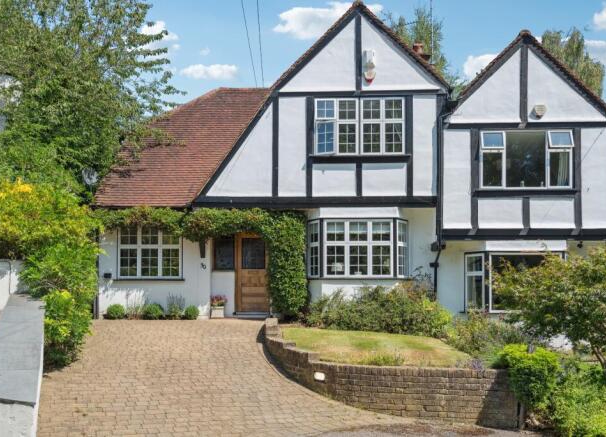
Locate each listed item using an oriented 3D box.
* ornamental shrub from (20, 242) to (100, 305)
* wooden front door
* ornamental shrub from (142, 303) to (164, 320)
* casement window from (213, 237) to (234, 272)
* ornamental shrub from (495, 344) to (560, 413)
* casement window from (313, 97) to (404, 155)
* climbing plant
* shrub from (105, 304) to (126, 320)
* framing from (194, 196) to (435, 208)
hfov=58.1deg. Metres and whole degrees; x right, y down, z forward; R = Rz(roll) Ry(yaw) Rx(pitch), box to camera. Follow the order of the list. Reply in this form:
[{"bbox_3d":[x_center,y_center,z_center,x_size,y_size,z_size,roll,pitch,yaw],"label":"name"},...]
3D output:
[{"bbox_3d":[-4.465,0.990,10.000,1.450,1.200,1.300,0,0,0],"label":"ornamental shrub"},{"bbox_3d":[-1.295,1.397,13.980,0.910,2.050,0.100,0,-2,3],"label":"wooden front door"},{"bbox_3d":[-3.633,2.260,13.250,0.530,0.450,0.520,0,0,0],"label":"ornamental shrub"},{"bbox_3d":[-2.056,0.892,14.100,0.570,0.880,0.090,0,0,0],"label":"casement window"},{"bbox_3d":[2.964,2.113,7.200,0.880,0.920,0.800,0,-2,3],"label":"ornamental shrub"},{"bbox_3d":[1.330,-2.217,13.000,2.200,1.390,0.120,0,-2,3],"label":"casement window"},{"bbox_3d":[-2.436,1.053,13.350,5.120,2.700,0.700,0,0,0],"label":"climbing plant"},{"bbox_3d":[-4.630,2.327,13.500,0.480,0.400,0.470,0,-2,3],"label":"shrub"},{"bbox_3d":[0.296,-0.379,12.900,5.730,0.280,0.200,0,0,0],"label":"framing"}]

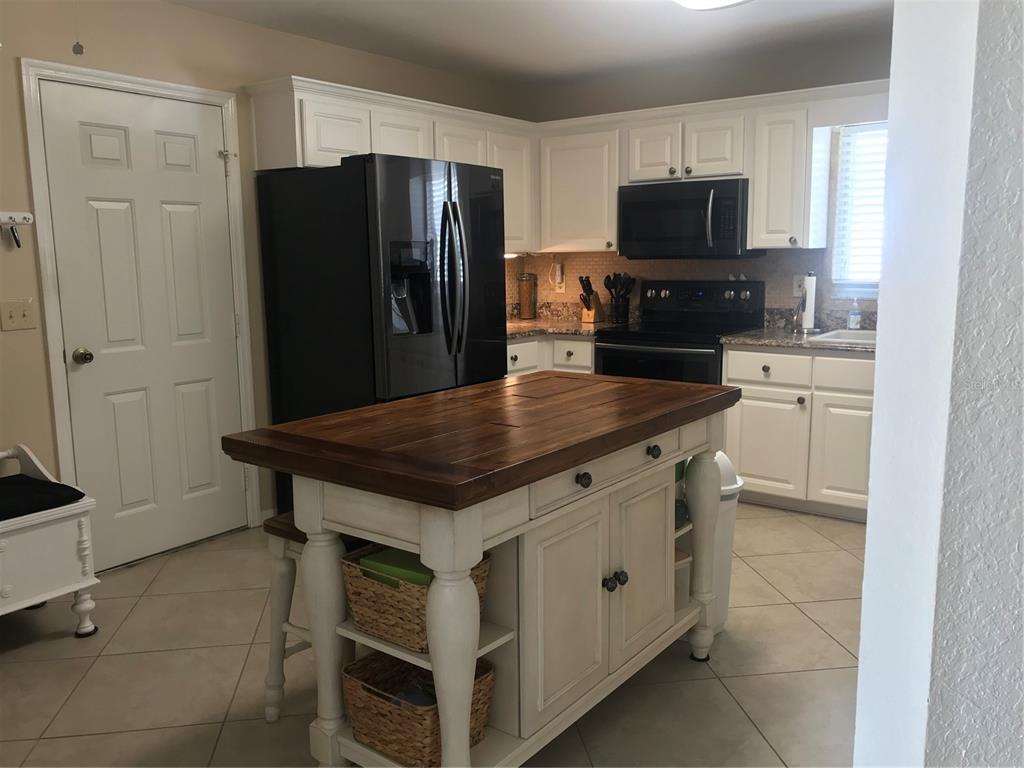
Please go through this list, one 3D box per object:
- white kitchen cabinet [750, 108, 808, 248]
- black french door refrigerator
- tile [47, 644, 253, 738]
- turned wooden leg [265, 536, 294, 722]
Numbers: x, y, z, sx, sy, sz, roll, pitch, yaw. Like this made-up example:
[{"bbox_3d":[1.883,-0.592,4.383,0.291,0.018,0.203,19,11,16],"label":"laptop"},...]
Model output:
[{"bbox_3d":[1.515,-1.100,4.513,0.305,0.723,0.335,6,11,37],"label":"white kitchen cabinet"},{"bbox_3d":[-0.606,-0.185,4.216,0.840,1.780,0.908,6,11,37],"label":"black french door refrigerator"},{"bbox_3d":[-1.133,0.973,2.650,0.500,0.010,0.500,-2,9,-8],"label":"tile"},{"bbox_3d":[-0.681,0.714,2.408,0.072,0.558,0.072,11,10,36],"label":"turned wooden leg"}]

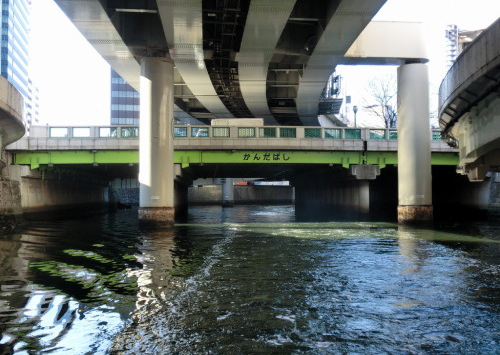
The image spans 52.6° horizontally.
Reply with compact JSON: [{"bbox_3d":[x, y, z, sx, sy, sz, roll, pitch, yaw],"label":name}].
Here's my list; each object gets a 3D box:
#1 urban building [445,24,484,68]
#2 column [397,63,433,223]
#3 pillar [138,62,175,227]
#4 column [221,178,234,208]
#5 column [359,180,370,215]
[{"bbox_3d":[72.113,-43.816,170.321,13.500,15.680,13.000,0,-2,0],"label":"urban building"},{"bbox_3d":[10.612,-2.234,32.713,2.150,10.390,2.150,0,-2,0],"label":"column"},{"bbox_3d":[-5.872,-2.378,32.218,2.150,10.650,2.150,0,-2,0],"label":"pillar"},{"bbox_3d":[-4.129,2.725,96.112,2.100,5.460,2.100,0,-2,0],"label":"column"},{"bbox_3d":[8.264,1.553,36.555,0.850,2.670,0.900,0,-2,0],"label":"column"}]

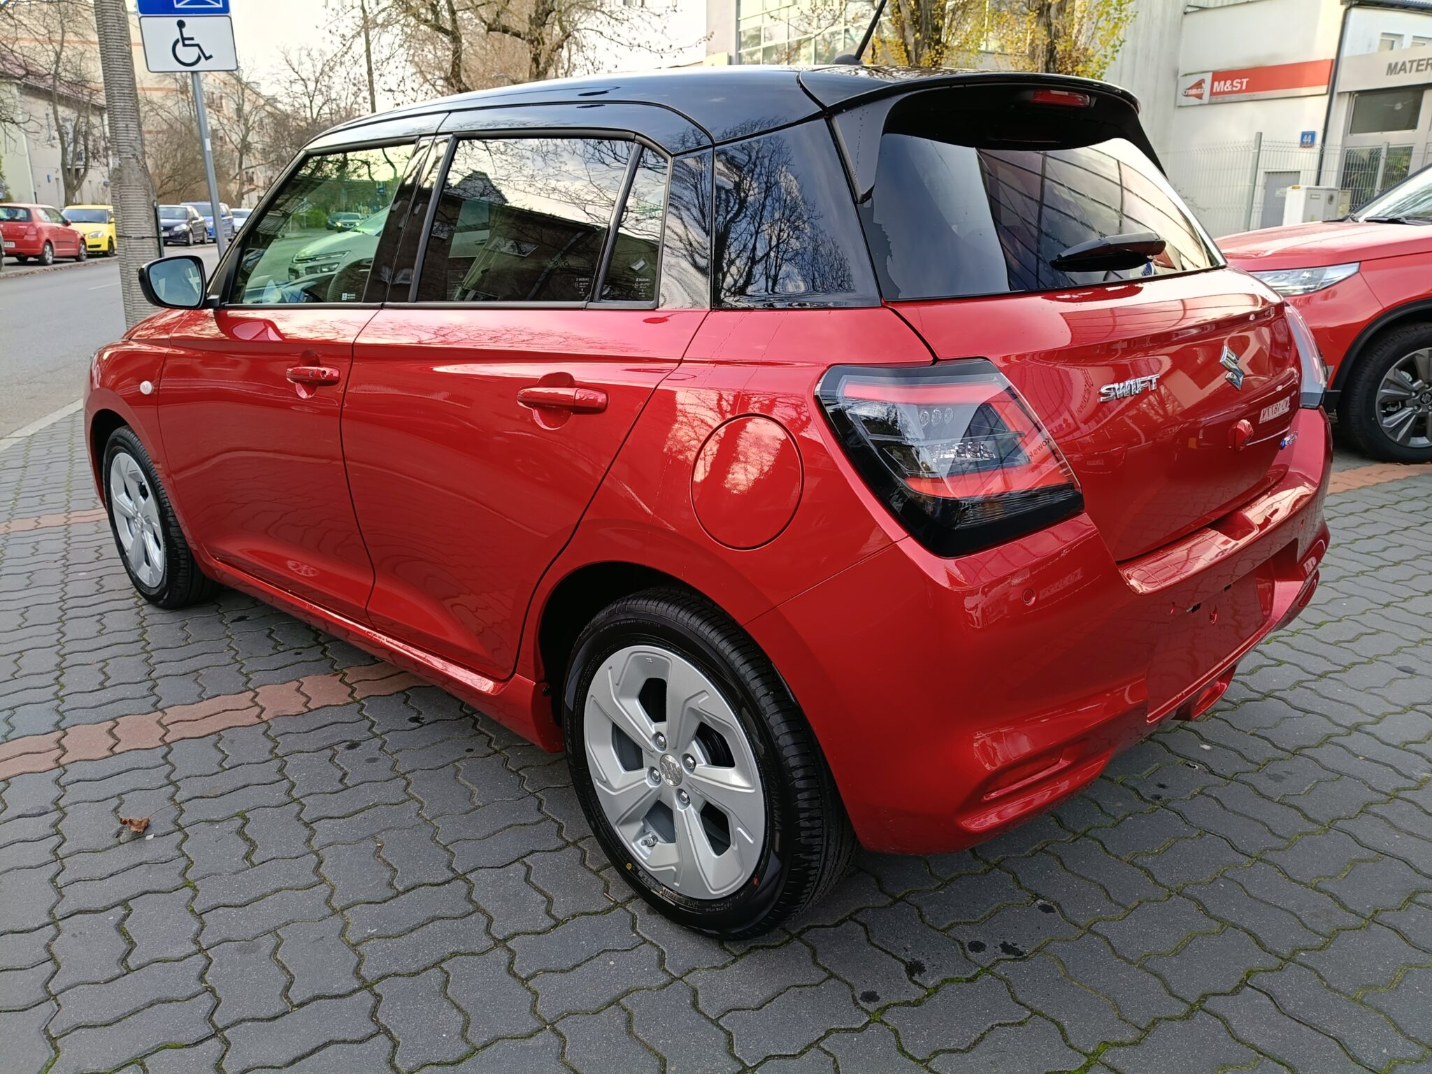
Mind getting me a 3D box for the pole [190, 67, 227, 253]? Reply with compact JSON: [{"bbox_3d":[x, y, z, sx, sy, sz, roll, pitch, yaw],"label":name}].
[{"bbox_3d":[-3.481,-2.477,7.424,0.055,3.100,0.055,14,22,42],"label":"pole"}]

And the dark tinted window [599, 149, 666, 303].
[{"bbox_3d":[-0.111,-0.509,1.764,0.129,0.261,0.030,14,-1,42],"label":"dark tinted window"}]

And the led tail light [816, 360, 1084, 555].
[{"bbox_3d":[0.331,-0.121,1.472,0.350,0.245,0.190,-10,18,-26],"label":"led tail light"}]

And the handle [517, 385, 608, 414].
[{"bbox_3d":[-0.261,-0.231,1.807,0.245,0.040,0.050,9,19,43],"label":"handle"}]

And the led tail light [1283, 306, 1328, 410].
[{"bbox_3d":[1.242,-0.410,2.405,0.255,0.250,0.310,10,20,34],"label":"led tail light"}]

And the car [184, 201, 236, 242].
[{"bbox_3d":[-21.718,-13.267,45.404,1.770,1.620,4.250,-5,18,-13],"label":"car"}]

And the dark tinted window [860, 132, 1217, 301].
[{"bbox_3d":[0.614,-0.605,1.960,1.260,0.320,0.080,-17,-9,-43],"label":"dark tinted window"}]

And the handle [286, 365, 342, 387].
[{"bbox_3d":[-0.872,-0.346,2.332,0.225,0.045,0.050,14,22,42],"label":"handle"}]

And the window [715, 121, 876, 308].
[{"bbox_3d":[0.118,-0.486,1.619,0.309,0.303,0.060,6,-10,23],"label":"window"}]

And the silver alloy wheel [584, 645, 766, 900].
[{"bbox_3d":[-0.030,0.380,1.858,0.440,0.440,0.160,14,22,42],"label":"silver alloy wheel"}]

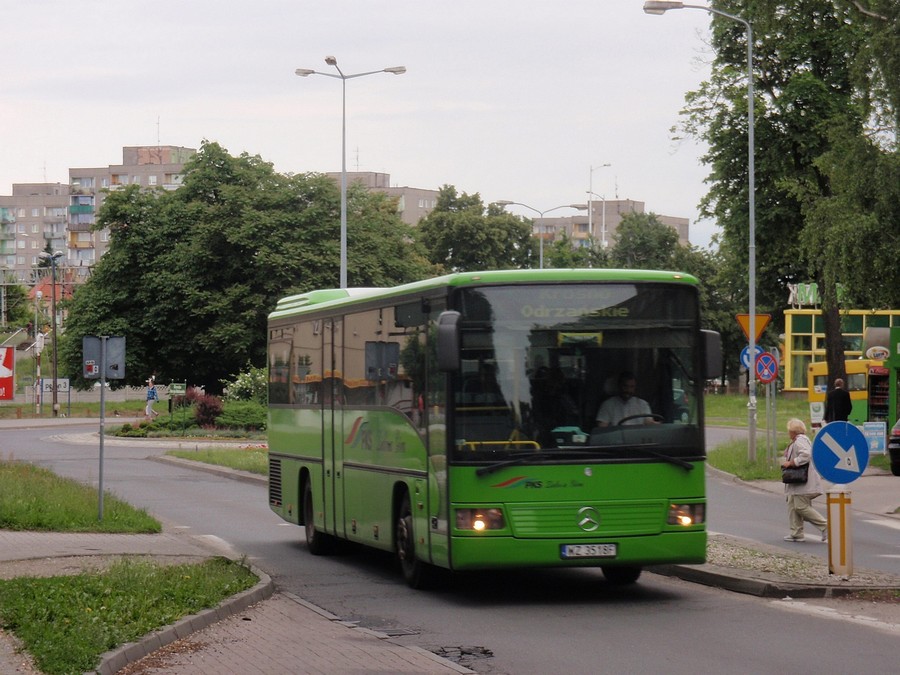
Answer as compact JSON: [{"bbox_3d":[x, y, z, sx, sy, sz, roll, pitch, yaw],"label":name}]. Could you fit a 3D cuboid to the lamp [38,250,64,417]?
[{"bbox_3d":[-16.093,-0.149,105.000,1.050,6.700,0.500,0,-1,0],"label":"lamp"}]

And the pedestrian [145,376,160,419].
[{"bbox_3d":[-11.900,2.400,104.000,0.550,1.630,0.500,1,-1,-30],"label":"pedestrian"}]

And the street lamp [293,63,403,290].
[{"bbox_3d":[-3.250,-2.550,76.500,3.400,11.100,3.100,0,-1,13],"label":"street lamp"}]

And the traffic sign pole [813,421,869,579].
[{"bbox_3d":[3.767,1.556,25.050,0.610,1.510,0.250,0,-1,-18],"label":"traffic sign pole"}]

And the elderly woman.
[{"bbox_3d":[4.601,1.854,33.700,0.650,1.600,0.520,0,-1,9],"label":"elderly woman"}]

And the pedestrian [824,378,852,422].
[{"bbox_3d":[8.218,1.724,55.000,0.570,1.750,0.400,0,-1,6],"label":"pedestrian"}]

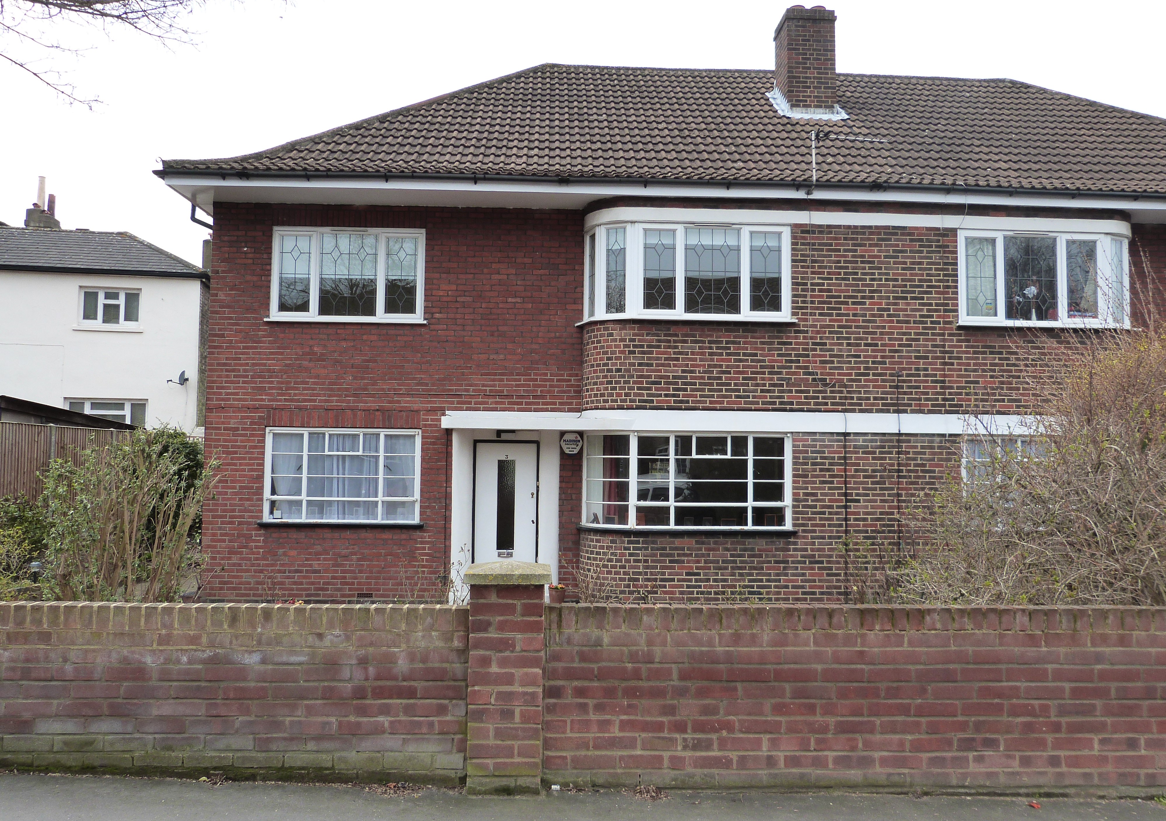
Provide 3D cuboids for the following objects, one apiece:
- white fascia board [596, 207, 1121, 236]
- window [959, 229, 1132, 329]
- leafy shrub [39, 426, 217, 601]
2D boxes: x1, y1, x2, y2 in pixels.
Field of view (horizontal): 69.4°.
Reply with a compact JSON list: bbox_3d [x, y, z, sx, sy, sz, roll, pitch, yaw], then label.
[{"bbox_3d":[3.896,-2.520,11.543,7.750,0.180,0.650,1,-3,-3],"label":"white fascia board"},{"bbox_3d":[6.385,-1.748,11.616,2.743,1.290,0.600,1,-3,-3],"label":"window"},{"bbox_3d":[-4.454,1.213,8.153,1.710,2.130,1.500,1,-3,-3],"label":"leafy shrub"}]

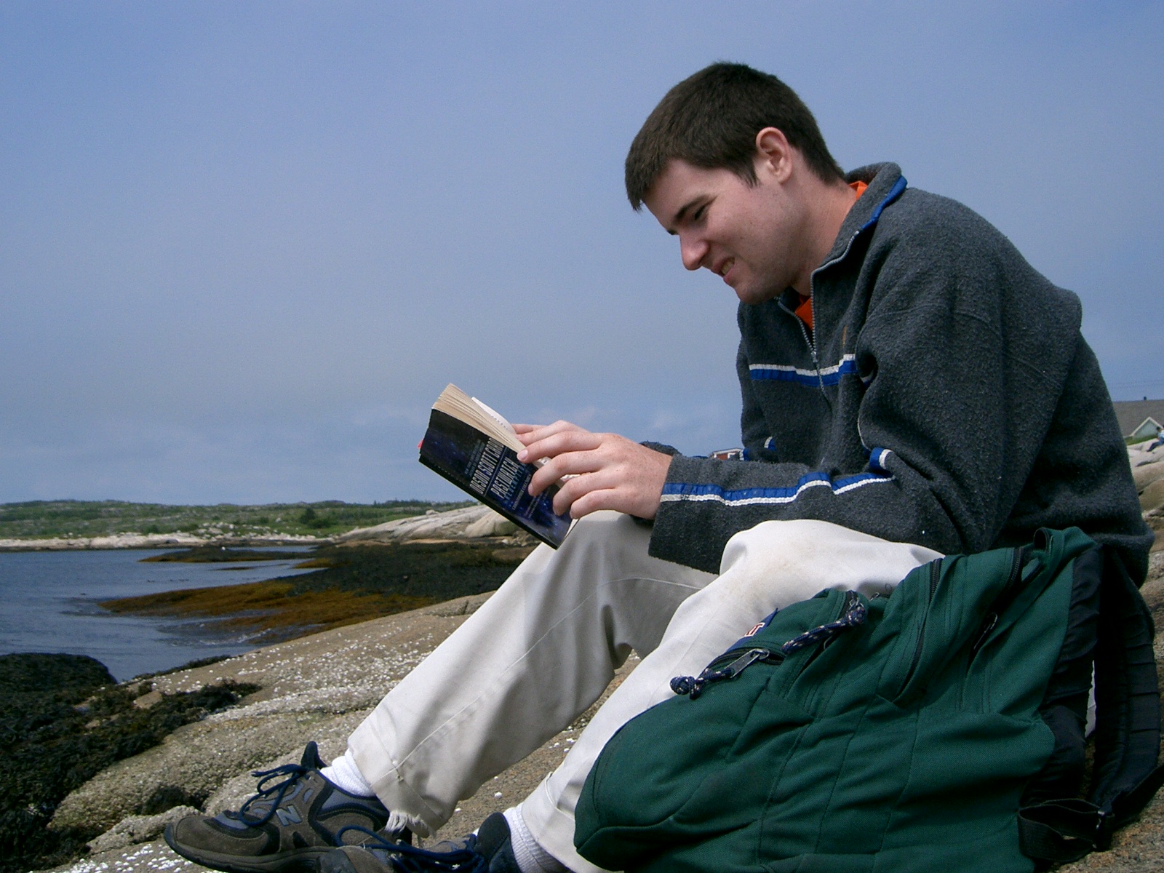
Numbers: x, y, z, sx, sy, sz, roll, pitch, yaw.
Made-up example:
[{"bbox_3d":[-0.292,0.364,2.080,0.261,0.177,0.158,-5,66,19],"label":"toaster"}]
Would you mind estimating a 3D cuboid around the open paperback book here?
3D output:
[{"bbox_3d":[-0.076,0.033,1.375,0.174,0.090,0.165,33,1,5],"label":"open paperback book"}]

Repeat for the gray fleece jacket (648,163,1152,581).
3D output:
[{"bbox_3d":[0.345,-0.060,1.475,0.600,0.510,0.510,1,-4,-20],"label":"gray fleece jacket"}]

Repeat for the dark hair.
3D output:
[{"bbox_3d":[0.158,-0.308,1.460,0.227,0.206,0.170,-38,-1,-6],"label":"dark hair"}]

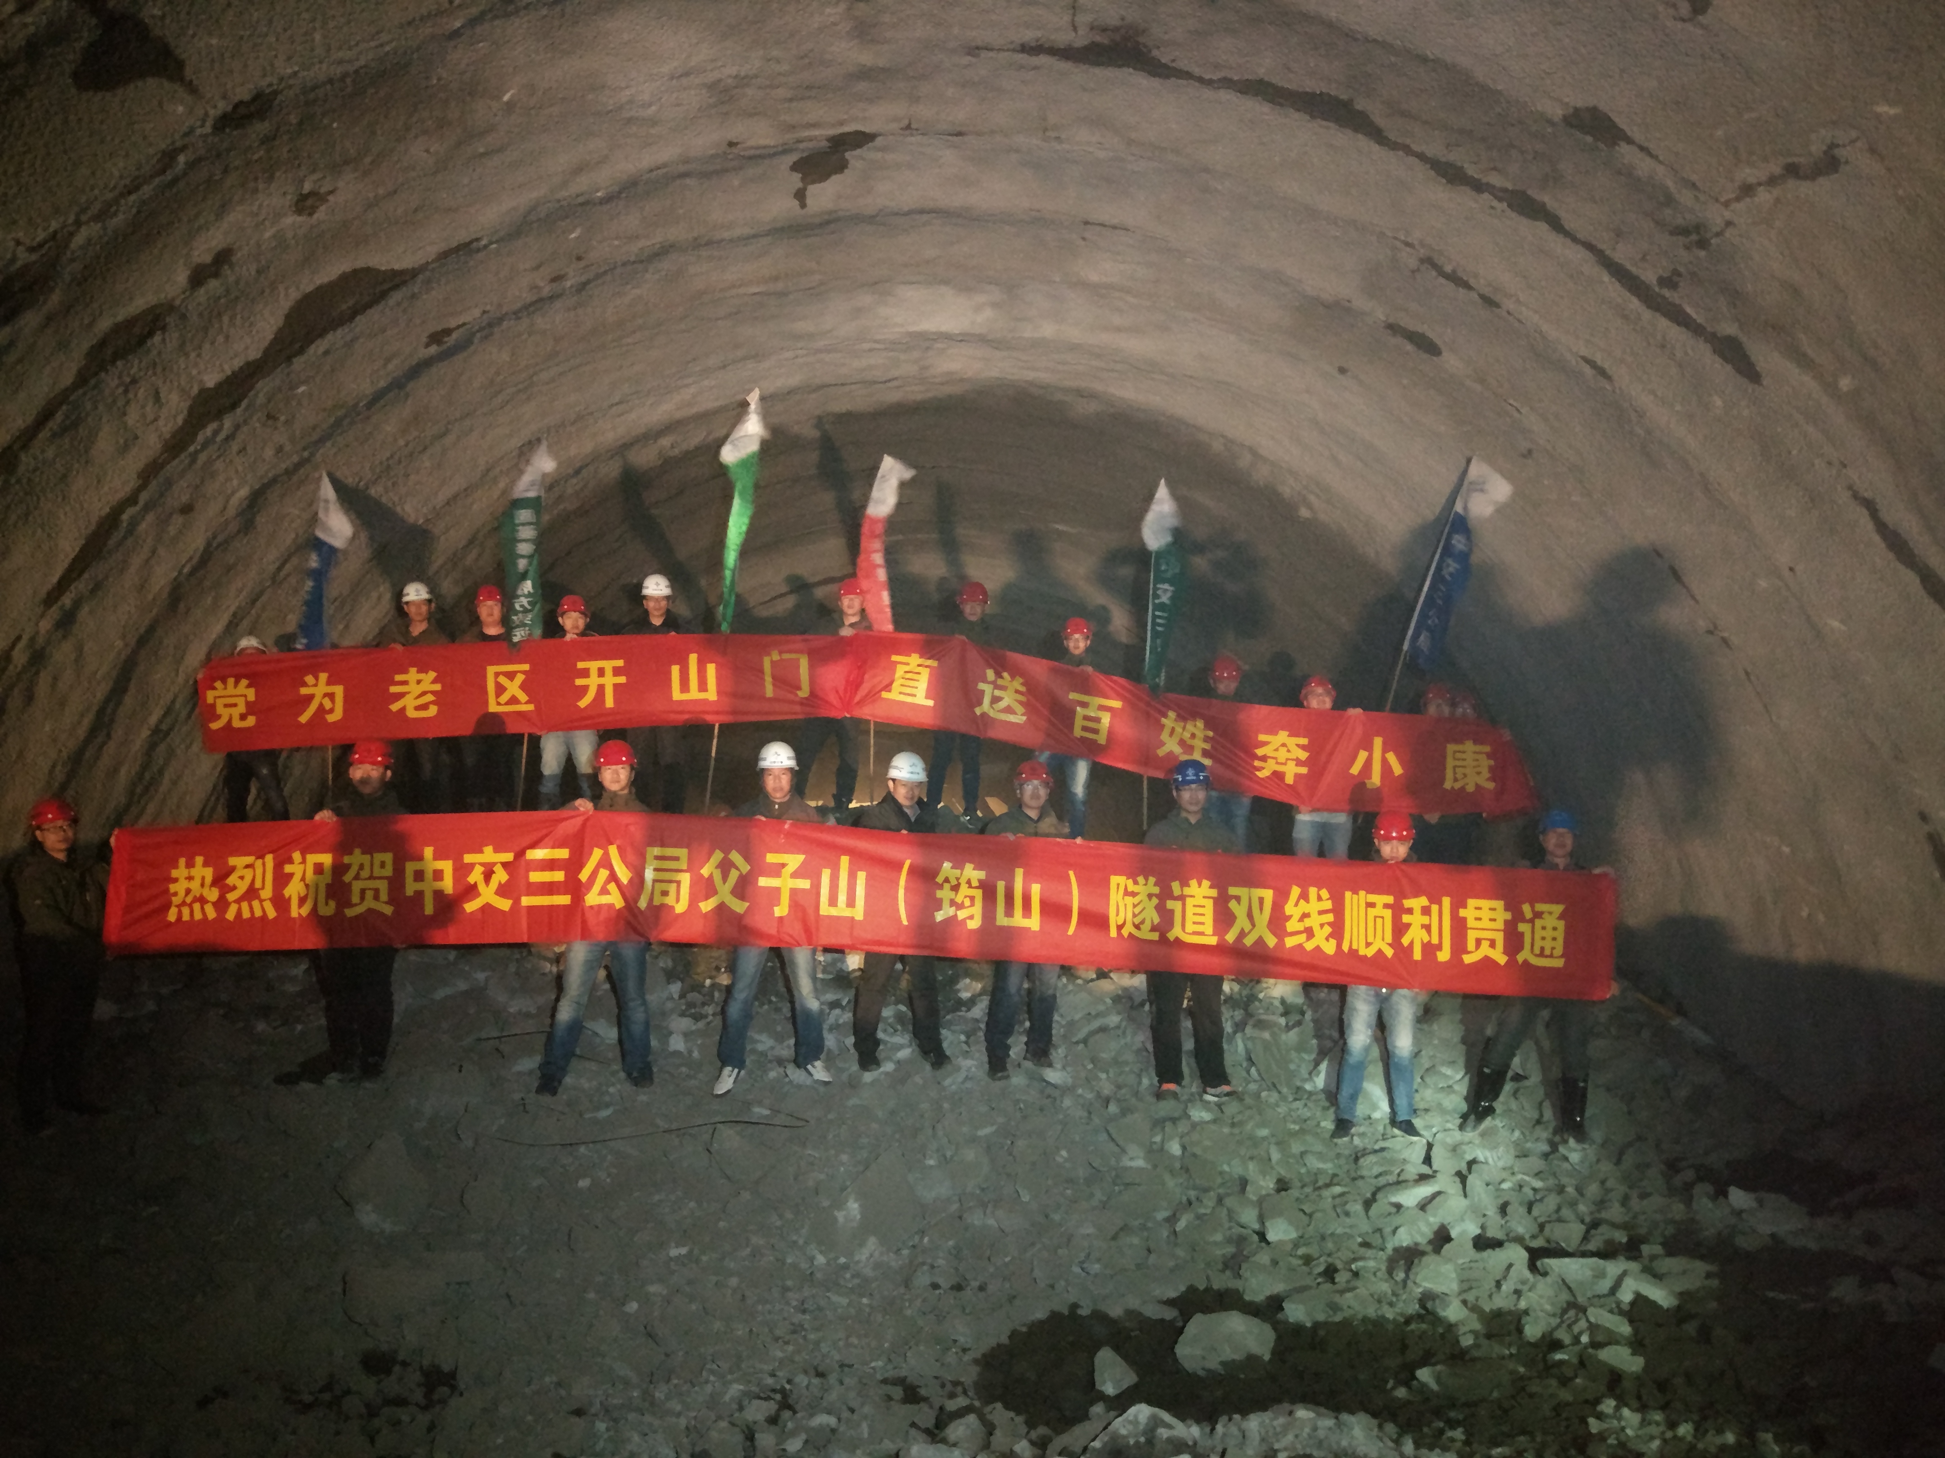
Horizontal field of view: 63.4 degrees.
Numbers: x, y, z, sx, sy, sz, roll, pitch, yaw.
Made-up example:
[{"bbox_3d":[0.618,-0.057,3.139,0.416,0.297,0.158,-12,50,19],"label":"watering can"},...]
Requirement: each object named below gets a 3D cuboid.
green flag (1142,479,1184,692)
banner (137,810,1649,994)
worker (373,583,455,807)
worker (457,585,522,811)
[{"bbox_3d":[1.430,-1.077,11.800,0.320,1.580,0.220,1,3,0],"label":"green flag"},{"bbox_3d":[-0.578,0.916,8.250,8.000,0.820,0.350,1,3,0],"label":"banner"},{"bbox_3d":[-3.986,-0.185,11.200,0.570,1.740,0.380,0,0,-12],"label":"worker"},{"bbox_3d":[-3.686,-0.249,12.000,0.500,1.730,0.360,1,3,-7],"label":"worker"}]

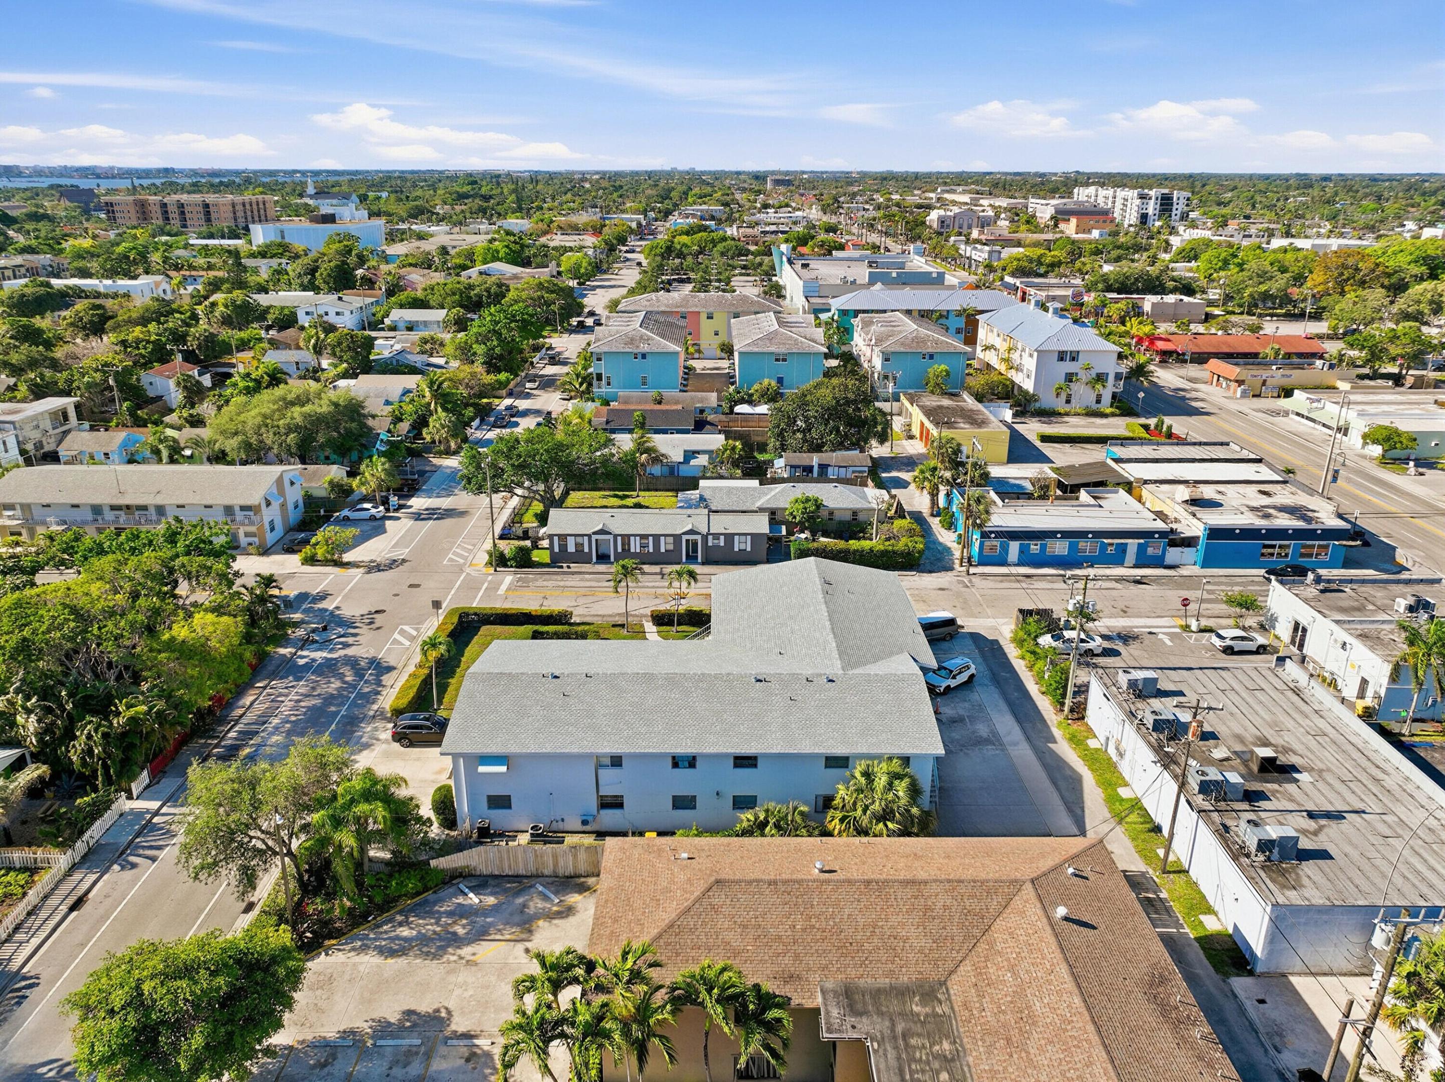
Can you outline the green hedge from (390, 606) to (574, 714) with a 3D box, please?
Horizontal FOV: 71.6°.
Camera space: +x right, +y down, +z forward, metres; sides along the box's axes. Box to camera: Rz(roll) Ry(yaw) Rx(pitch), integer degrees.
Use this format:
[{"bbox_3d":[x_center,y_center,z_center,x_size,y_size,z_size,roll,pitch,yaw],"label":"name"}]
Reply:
[{"bbox_3d":[-16.835,8.723,73.618,10.300,1.200,16.000,0,20,0],"label":"green hedge"}]

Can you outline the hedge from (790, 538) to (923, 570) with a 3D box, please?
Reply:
[{"bbox_3d":[12.543,1.198,94.228,12.327,1.776,2.536,0,20,0],"label":"hedge"}]

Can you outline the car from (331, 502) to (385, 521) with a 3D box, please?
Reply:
[{"bbox_3d":[-38.214,-3.256,106.588,4.750,1.450,1.850,0,20,0],"label":"car"}]

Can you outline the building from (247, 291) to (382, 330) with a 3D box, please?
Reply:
[{"bbox_3d":[-94.491,-53.292,231.314,25.700,6.200,21.500,0,20,0],"label":"building"}]

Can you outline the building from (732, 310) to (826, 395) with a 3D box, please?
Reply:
[{"bbox_3d":[8.814,-31.114,166.740,14.300,11.100,31.800,0,20,0],"label":"building"}]

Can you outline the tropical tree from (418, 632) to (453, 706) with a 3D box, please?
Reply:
[{"bbox_3d":[-19.236,8.940,67.827,2.435,5.529,2.435,0,20,0],"label":"tropical tree"}]

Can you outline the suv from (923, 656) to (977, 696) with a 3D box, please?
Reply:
[{"bbox_3d":[16.399,9.526,72.025,4.450,1.640,1.840,-15,25,-36],"label":"suv"}]

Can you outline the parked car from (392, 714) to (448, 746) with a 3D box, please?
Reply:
[{"bbox_3d":[-18.993,12.218,64.920,4.700,1.660,1.900,0,20,0],"label":"parked car"}]

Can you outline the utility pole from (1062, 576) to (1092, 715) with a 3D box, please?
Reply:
[{"bbox_3d":[23.029,6.965,65.119,1.900,10.150,1.000,0,20,0],"label":"utility pole"}]

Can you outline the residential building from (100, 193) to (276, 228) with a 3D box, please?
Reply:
[{"bbox_3d":[-296.639,-182.608,560.738,64.000,18.300,56.000,0,20,0],"label":"residential building"}]

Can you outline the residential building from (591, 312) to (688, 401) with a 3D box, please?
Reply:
[{"bbox_3d":[-13.086,-31.161,166.661,14.100,11.100,31.800,0,20,0],"label":"residential building"}]

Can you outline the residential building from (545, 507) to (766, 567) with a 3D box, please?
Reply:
[{"bbox_3d":[-5.943,-1.006,95.423,20.400,4.300,7.200,0,20,0],"label":"residential building"}]

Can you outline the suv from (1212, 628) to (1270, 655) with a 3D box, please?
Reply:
[{"bbox_3d":[40.024,7.670,77.278,4.170,1.550,1.800,-1,20,-2],"label":"suv"}]

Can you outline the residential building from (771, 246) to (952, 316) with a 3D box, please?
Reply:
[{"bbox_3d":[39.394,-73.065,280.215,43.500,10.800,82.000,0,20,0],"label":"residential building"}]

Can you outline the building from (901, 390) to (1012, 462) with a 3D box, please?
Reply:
[{"bbox_3d":[30.447,-15.478,133.693,9.800,4.300,22.200,0,20,0],"label":"building"}]

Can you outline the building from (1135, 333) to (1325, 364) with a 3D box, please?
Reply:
[{"bbox_3d":[94.760,-36.588,189.785,33.300,5.000,10.000,0,20,0],"label":"building"}]

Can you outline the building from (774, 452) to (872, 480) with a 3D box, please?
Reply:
[{"bbox_3d":[11.992,-8.879,118.045,10.000,3.400,6.200,0,20,0],"label":"building"}]

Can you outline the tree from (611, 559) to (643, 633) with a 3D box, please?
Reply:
[{"bbox_3d":[-7.463,4.272,77.811,2.300,6.150,2.400,0,20,0],"label":"tree"}]

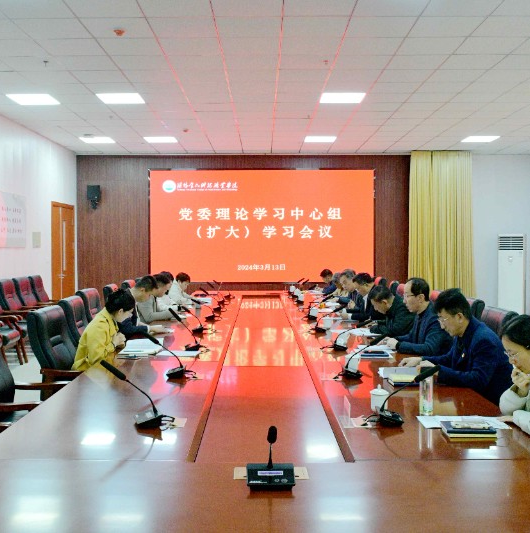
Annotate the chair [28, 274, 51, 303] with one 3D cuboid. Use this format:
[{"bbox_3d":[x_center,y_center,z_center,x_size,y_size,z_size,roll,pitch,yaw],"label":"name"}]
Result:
[{"bbox_3d":[-3.729,0.662,10.422,0.680,1.000,0.620,0,2,0],"label":"chair"}]

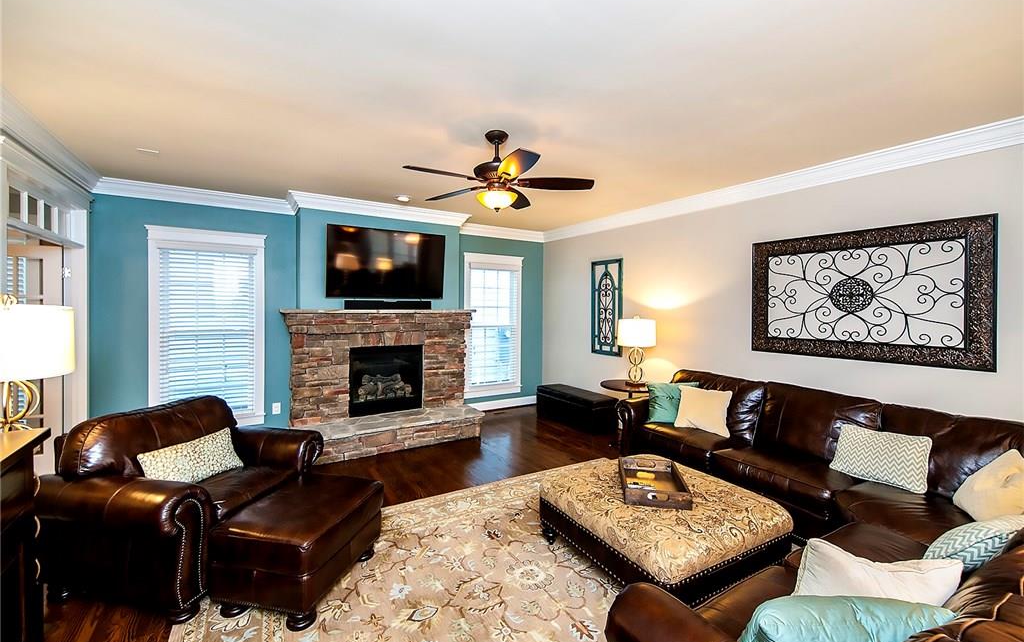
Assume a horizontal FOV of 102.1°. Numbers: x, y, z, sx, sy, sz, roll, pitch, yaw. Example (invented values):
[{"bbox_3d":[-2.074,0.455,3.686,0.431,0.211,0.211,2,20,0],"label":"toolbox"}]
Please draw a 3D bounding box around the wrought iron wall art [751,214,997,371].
[{"bbox_3d":[2.669,-0.199,3.254,0.058,0.997,1.501,-1,2,-33],"label":"wrought iron wall art"}]

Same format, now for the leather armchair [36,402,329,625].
[{"bbox_3d":[-1.922,0.996,2.605,0.975,0.920,1.201,1,2,12],"label":"leather armchair"}]

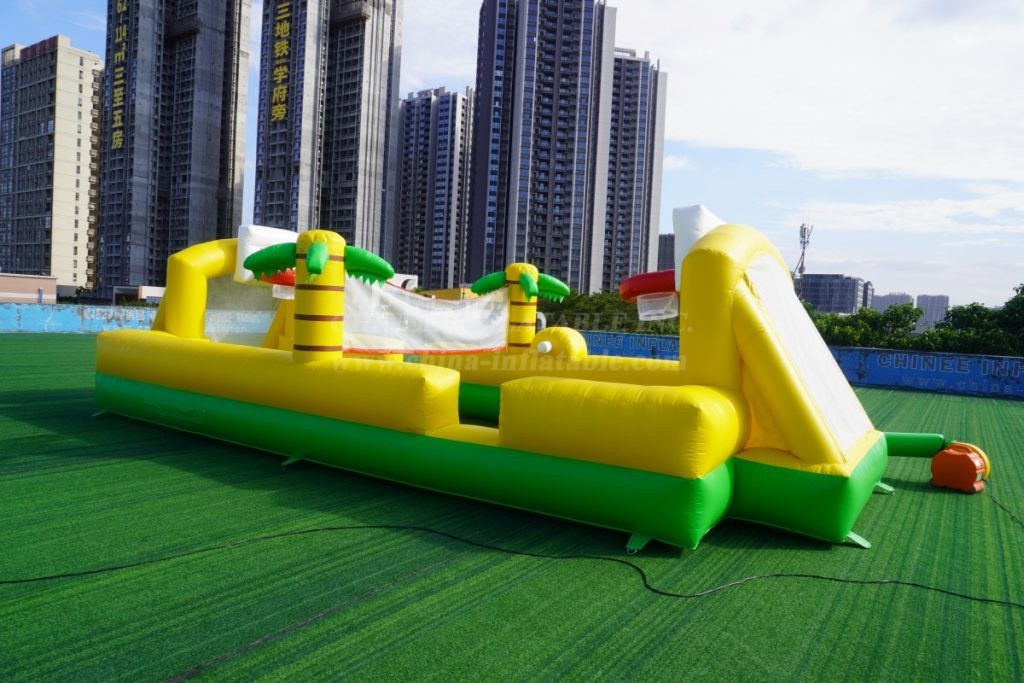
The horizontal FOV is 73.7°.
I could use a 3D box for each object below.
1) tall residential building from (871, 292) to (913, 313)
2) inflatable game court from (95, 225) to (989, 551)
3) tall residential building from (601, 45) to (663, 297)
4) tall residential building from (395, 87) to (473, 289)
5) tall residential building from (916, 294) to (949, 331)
[{"bbox_3d":[625.340,-31.670,1124.110,54.000,97.000,22.000,3,1,27],"label":"tall residential building"},{"bbox_3d":[-0.694,-0.142,8.819,10.741,2.693,4.682,4,2,34],"label":"inflatable game court"},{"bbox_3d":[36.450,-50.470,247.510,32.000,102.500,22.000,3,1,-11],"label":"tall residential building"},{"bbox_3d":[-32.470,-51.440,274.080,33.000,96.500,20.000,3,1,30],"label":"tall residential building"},{"bbox_3d":[669.330,-27.090,1089.150,42.000,93.500,21.000,3,1,27],"label":"tall residential building"}]

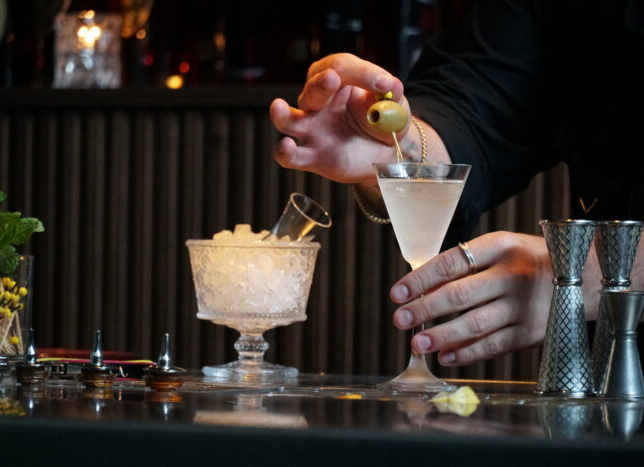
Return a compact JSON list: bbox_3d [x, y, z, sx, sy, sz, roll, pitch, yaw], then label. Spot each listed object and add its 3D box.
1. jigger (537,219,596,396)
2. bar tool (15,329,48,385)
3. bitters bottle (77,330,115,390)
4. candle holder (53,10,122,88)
[{"bbox_3d":[0.175,0.053,2.796,0.044,0.124,0.044,1,0,0],"label":"jigger"},{"bbox_3d":[-0.211,0.089,2.865,0.025,0.040,0.025,1,0,0],"label":"bar tool"},{"bbox_3d":[-0.170,0.095,2.950,0.028,0.044,0.028,1,2,0],"label":"bitters bottle"},{"bbox_3d":[-0.258,-0.201,4.320,0.074,0.088,0.074,1,0,0],"label":"candle holder"}]

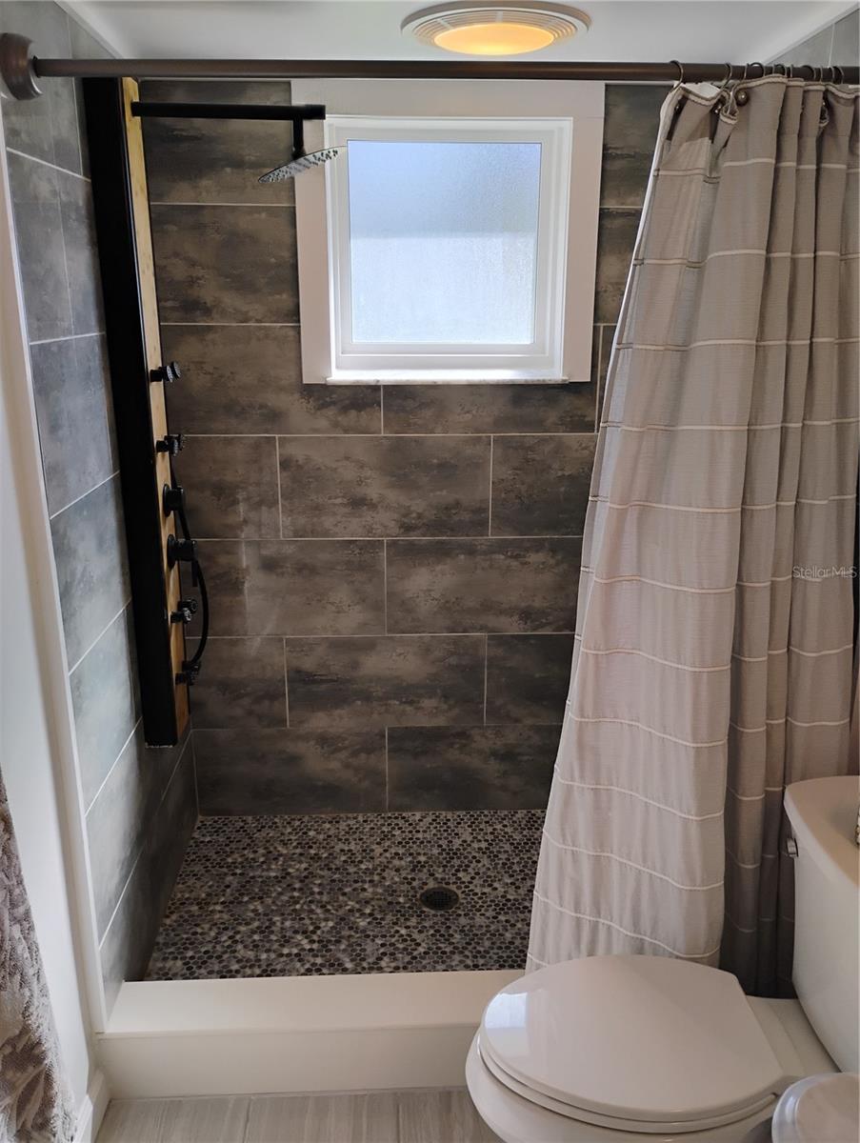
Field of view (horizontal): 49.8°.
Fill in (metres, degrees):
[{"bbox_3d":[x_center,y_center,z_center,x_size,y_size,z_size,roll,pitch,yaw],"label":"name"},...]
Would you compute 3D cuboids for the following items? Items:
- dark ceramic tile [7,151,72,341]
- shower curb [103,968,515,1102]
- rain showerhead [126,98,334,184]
[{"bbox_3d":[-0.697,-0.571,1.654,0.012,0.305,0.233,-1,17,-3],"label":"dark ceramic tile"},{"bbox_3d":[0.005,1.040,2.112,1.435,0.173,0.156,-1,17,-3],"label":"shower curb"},{"bbox_3d":[-0.408,-0.921,1.991,0.452,0.159,0.204,-1,17,-3],"label":"rain showerhead"}]

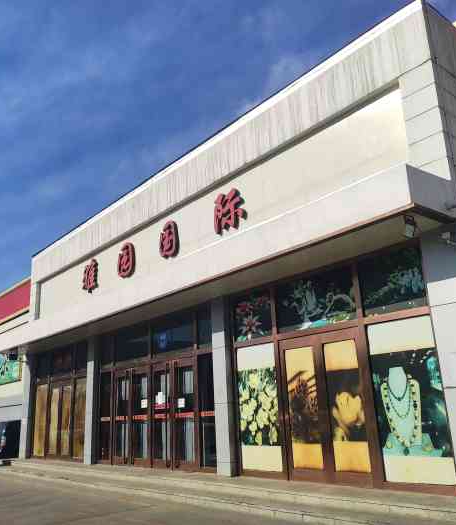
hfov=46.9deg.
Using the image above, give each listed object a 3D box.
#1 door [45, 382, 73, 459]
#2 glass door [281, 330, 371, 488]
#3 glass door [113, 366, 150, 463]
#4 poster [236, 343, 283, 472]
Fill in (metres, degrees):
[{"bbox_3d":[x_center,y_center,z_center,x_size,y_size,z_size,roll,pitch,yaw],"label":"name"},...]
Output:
[{"bbox_3d":[-5.617,5.291,17.561,0.100,2.567,1.897,11,-21,-39],"label":"door"},{"bbox_3d":[1.693,2.572,9.354,0.100,2.567,1.872,11,-21,-39],"label":"glass door"},{"bbox_3d":[-2.689,4.231,14.464,0.100,2.592,1.922,11,-21,-39],"label":"glass door"},{"bbox_3d":[0.628,2.895,10.565,0.030,2.418,1.116,11,-21,-39],"label":"poster"}]

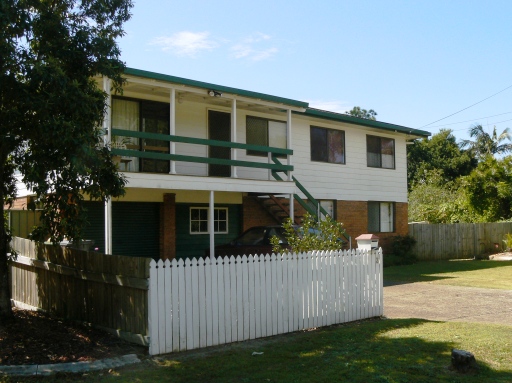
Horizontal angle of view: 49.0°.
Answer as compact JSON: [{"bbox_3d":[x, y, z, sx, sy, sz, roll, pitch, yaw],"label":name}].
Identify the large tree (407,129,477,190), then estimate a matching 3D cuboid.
[{"bbox_3d":[10.101,-0.065,30.907,4.800,6.710,4.800,2,-5,-42],"label":"large tree"}]

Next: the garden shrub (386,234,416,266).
[{"bbox_3d":[5.408,2.175,21.004,1.150,1.200,1.100,2,-5,-42],"label":"garden shrub"}]

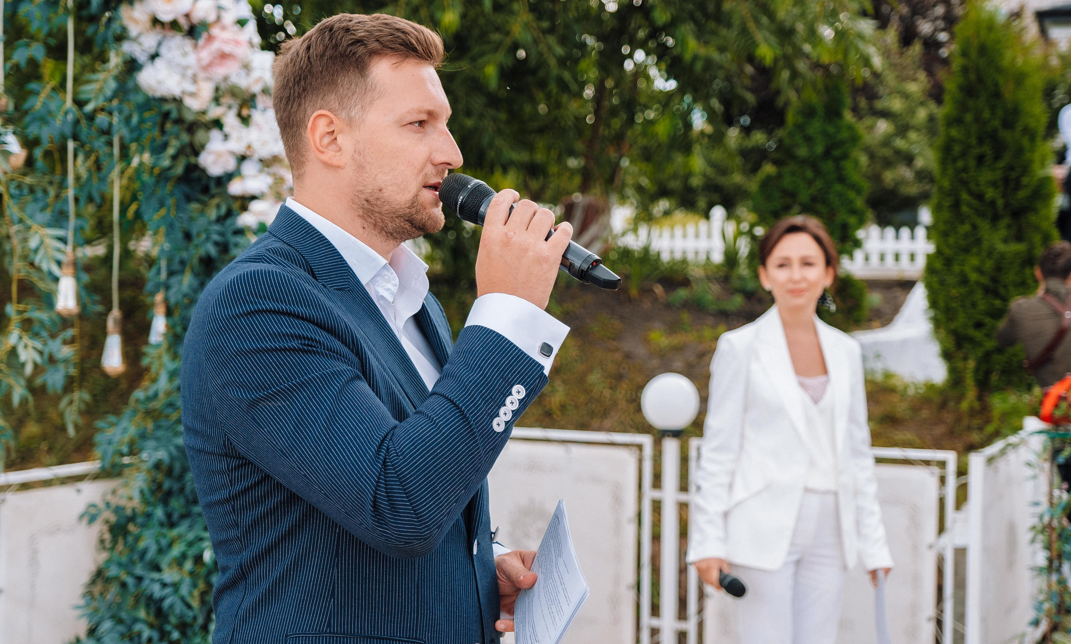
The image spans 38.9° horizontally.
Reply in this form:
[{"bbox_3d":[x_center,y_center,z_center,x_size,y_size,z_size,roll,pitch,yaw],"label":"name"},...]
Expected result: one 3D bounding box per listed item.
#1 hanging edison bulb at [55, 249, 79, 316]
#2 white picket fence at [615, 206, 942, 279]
[{"bbox_3d":[-1.259,-0.105,4.080,0.064,0.180,0.064,0,2,0],"label":"hanging edison bulb"},{"bbox_3d":[1.759,-0.598,11.421,2.430,0.530,0.100,1,2,24],"label":"white picket fence"}]

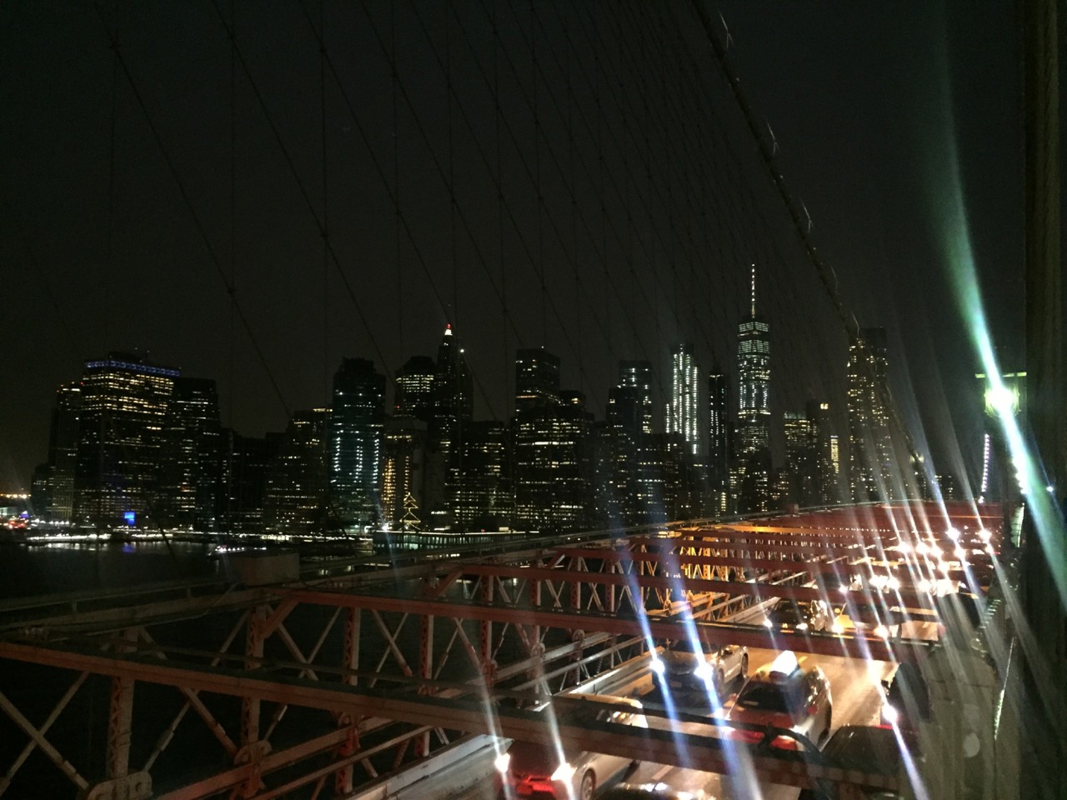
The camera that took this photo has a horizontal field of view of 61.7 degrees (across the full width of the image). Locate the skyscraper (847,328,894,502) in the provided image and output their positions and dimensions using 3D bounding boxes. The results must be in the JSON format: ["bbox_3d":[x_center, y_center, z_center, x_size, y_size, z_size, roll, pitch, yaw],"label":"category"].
[{"bbox_3d":[410.200,40.900,1082.900,48.000,265.000,42.000,-2,-7,25],"label":"skyscraper"}]

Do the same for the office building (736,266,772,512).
[{"bbox_3d":[443.100,-8.000,1782.300,62.000,541.000,62.000,-1,-7,12],"label":"office building"}]

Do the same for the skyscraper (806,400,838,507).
[{"bbox_3d":[453.800,102.400,1401.400,46.000,205.000,38.000,-1,-7,15],"label":"skyscraper"}]

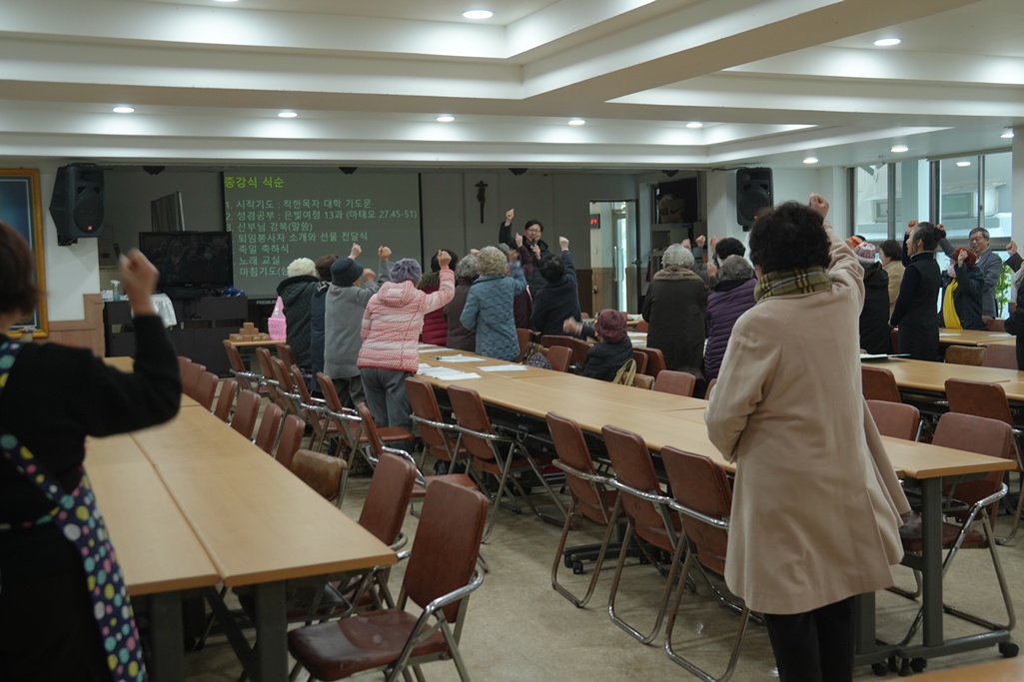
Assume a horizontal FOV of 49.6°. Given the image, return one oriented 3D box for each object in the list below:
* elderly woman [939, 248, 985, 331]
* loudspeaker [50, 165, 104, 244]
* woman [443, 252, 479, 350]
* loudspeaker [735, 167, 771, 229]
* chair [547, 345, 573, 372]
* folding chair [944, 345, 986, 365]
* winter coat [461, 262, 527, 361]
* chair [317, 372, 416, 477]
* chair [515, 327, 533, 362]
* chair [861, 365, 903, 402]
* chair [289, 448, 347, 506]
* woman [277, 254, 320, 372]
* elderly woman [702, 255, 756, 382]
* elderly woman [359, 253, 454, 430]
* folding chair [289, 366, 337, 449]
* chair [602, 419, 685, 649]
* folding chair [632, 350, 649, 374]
[{"bbox_3d":[4.218,-0.142,10.431,0.390,1.510,0.480,-3,5,-16],"label":"elderly woman"},{"bbox_3d":[-4.173,-1.343,10.650,0.430,0.690,0.438,8,8,30],"label":"loudspeaker"},{"bbox_3d":[-0.376,-0.010,9.978,0.500,1.560,0.380,-1,5,5],"label":"woman"},{"bbox_3d":[2.905,-1.719,13.300,0.430,0.690,0.420,-1,5,12],"label":"loudspeaker"},{"bbox_3d":[0.159,0.480,8.401,0.540,0.810,0.460,-4,5,-24],"label":"chair"},{"bbox_3d":[3.147,0.447,8.144,0.510,0.770,0.460,-4,5,-24],"label":"folding chair"},{"bbox_3d":[-0.152,-0.236,9.350,0.540,0.880,0.410,-1,5,8],"label":"winter coat"},{"bbox_3d":[-0.934,0.611,7.024,0.560,0.820,0.450,-3,5,-20],"label":"chair"},{"bbox_3d":[-0.097,0.310,10.535,0.560,0.820,0.450,-3,5,-22],"label":"chair"},{"bbox_3d":[2.424,0.544,6.670,0.570,0.800,0.490,-3,4,-23],"label":"chair"},{"bbox_3d":[-0.961,0.859,4.379,0.510,0.760,0.460,-5,6,-35],"label":"chair"},{"bbox_3d":[-1.967,0.016,10.300,0.480,1.570,0.400,0,4,18],"label":"woman"},{"bbox_3d":[1.565,0.134,7.900,0.470,1.500,0.420,-1,4,4],"label":"elderly woman"},{"bbox_3d":[-0.719,0.205,7.332,0.620,1.580,0.450,0,5,15],"label":"elderly woman"},{"bbox_3d":[-1.216,0.578,7.537,0.560,0.820,0.450,-3,5,-17],"label":"folding chair"},{"bbox_3d":[0.678,0.757,4.634,0.560,0.820,0.450,-3,5,-23],"label":"chair"},{"bbox_3d":[0.641,0.509,7.882,0.540,0.810,0.460,-4,5,-24],"label":"folding chair"}]

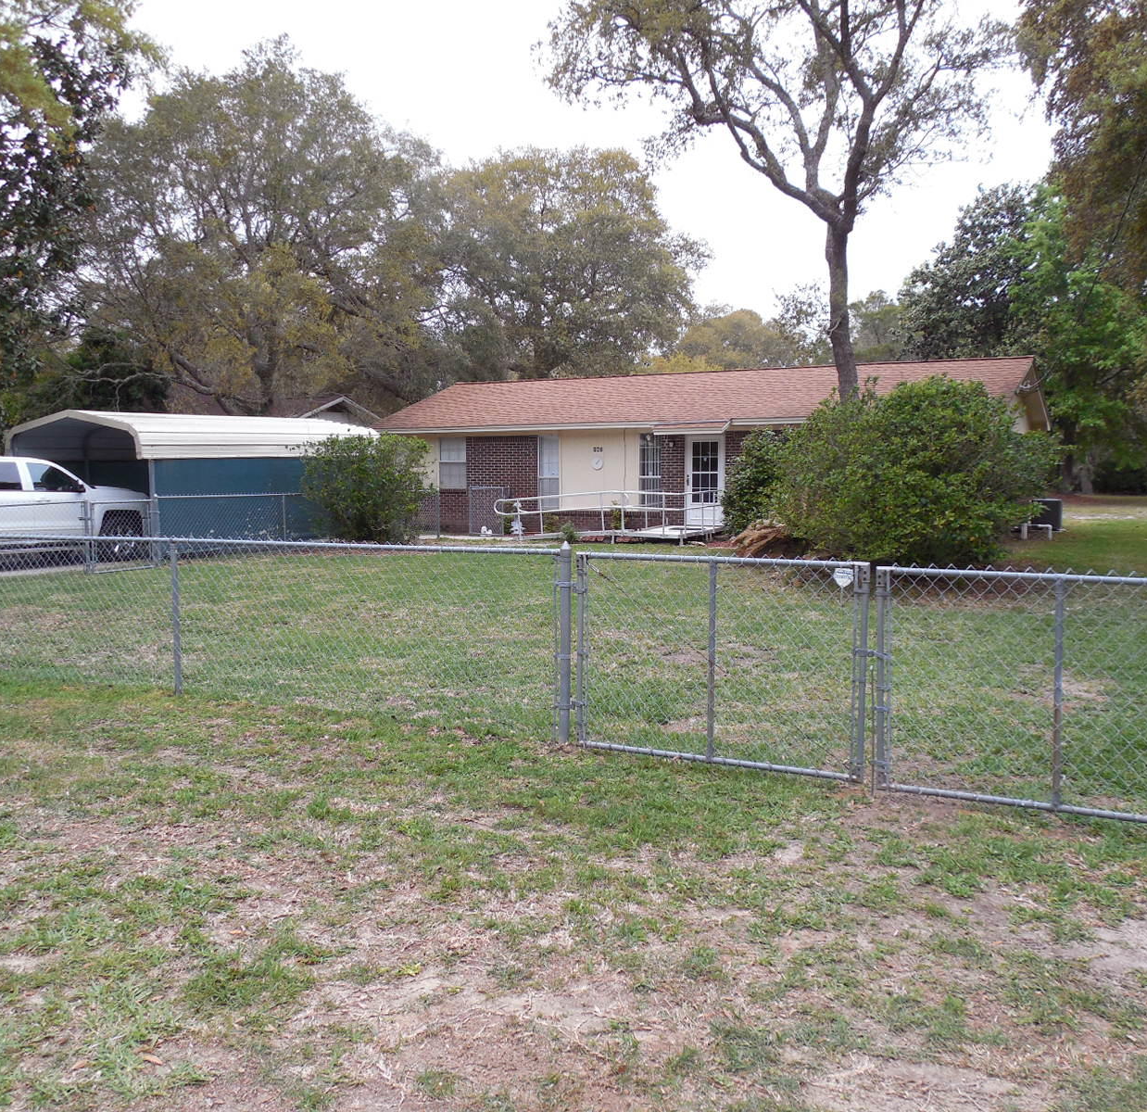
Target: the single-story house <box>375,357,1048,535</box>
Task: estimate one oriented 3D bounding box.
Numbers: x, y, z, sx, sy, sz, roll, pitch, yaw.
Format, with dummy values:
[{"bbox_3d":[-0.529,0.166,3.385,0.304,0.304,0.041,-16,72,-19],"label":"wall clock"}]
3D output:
[{"bbox_3d":[3.257,-2.573,26.859,15.190,4.050,7.680,2,5,29],"label":"single-story house"}]

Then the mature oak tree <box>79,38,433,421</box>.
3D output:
[{"bbox_3d":[-9.621,-8.506,33.000,11.200,14.600,10.800,-1,4,-16],"label":"mature oak tree"}]

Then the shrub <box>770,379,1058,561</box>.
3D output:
[{"bbox_3d":[5.793,-1.429,18.000,4.550,3.120,3.700,1,5,18],"label":"shrub"}]

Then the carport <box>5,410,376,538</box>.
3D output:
[{"bbox_3d":[-7.739,-1.567,22.690,3.940,2.910,6.500,2,5,29],"label":"carport"}]

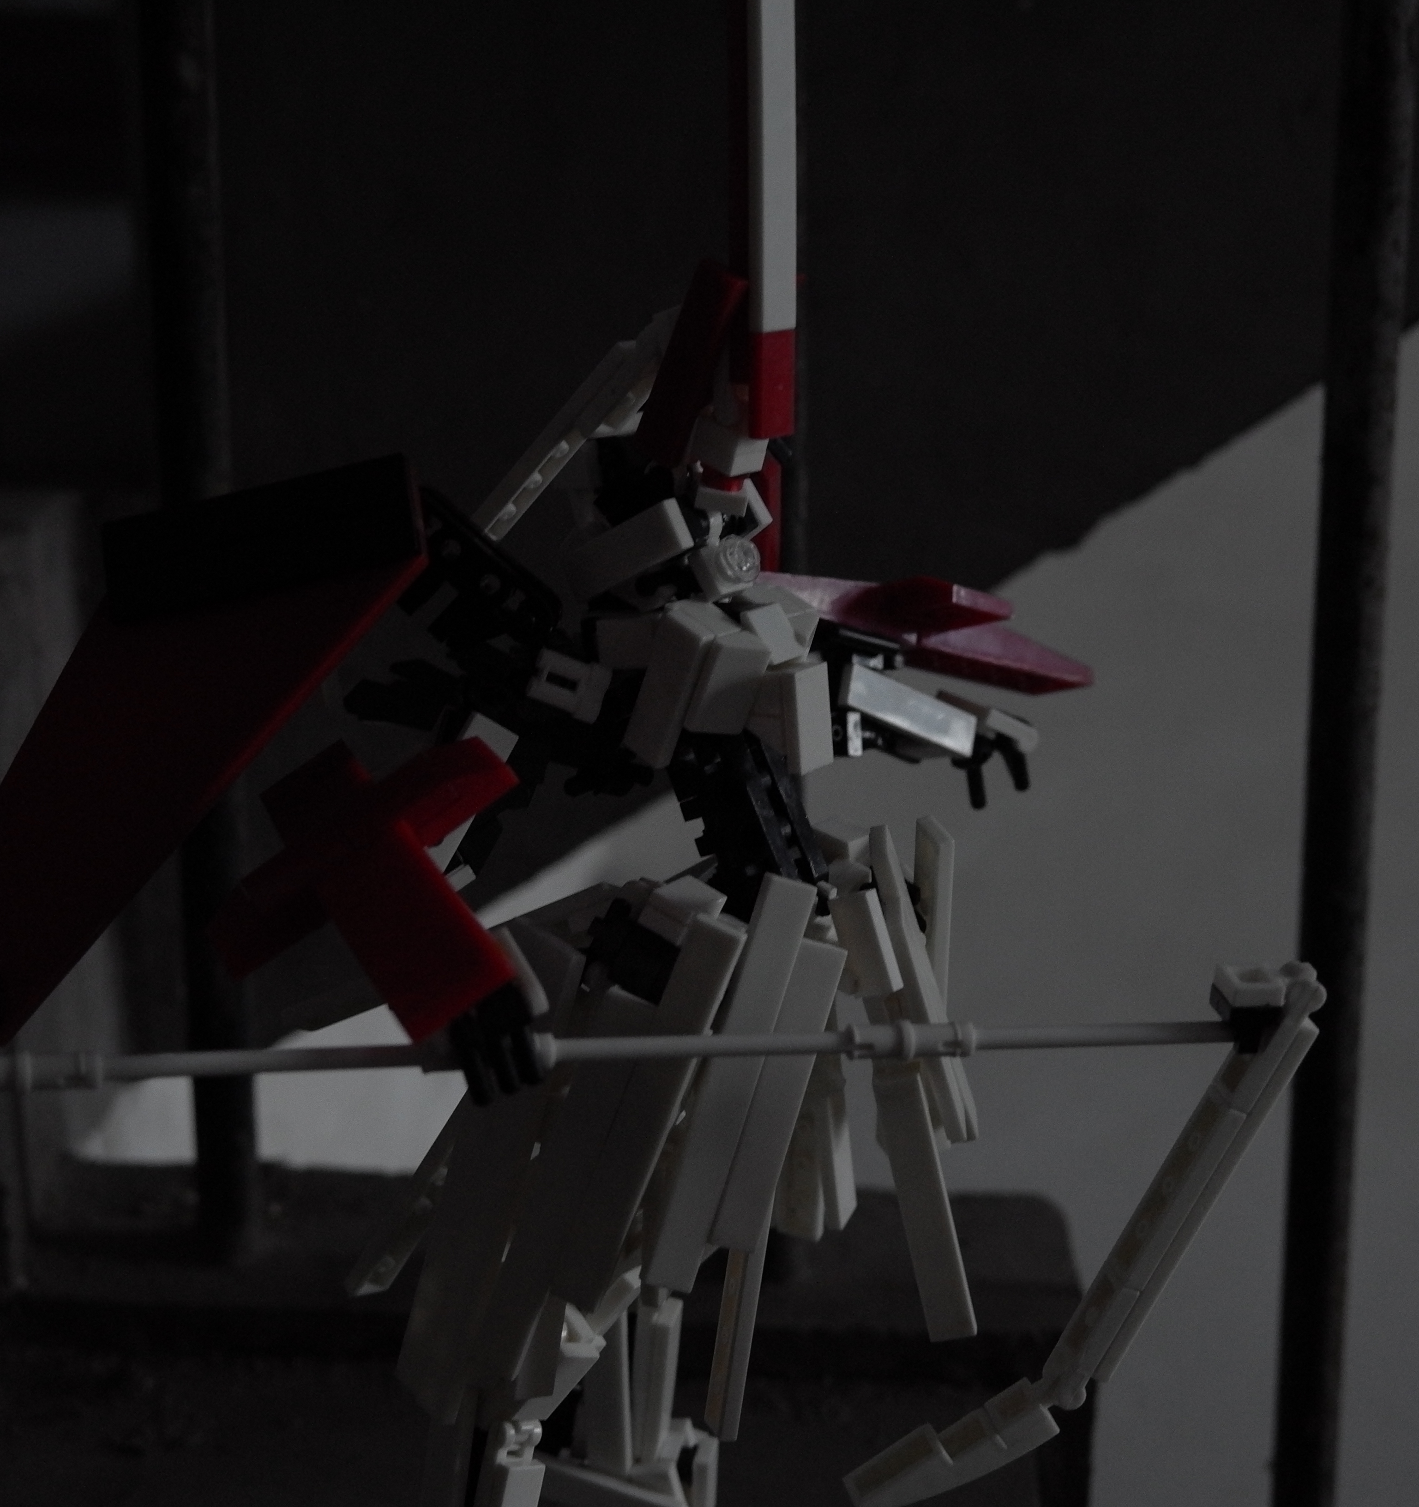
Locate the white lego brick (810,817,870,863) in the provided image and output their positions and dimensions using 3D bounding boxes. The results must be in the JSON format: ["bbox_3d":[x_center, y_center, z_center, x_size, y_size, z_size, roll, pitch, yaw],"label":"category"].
[{"bbox_3d":[0.022,0.016,0.464,0.008,0.009,0.008,18,24,35],"label":"white lego brick"}]

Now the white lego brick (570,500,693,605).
[{"bbox_3d":[-0.013,-0.033,0.445,0.024,0.008,0.003,-23,-1,42],"label":"white lego brick"}]

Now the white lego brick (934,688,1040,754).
[{"bbox_3d":[0.045,-0.005,0.450,0.008,0.004,0.016,24,-3,-30],"label":"white lego brick"}]

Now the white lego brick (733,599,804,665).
[{"bbox_3d":[0.010,-0.020,0.459,0.006,0.008,0.008,9,21,41],"label":"white lego brick"}]

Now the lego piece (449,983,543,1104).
[{"bbox_3d":[-0.030,0.041,0.391,0.010,0.014,0.009,-19,6,-1],"label":"lego piece"}]

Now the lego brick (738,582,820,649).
[{"bbox_3d":[0.011,-0.022,0.436,0.008,0.007,0.008,27,32,36],"label":"lego brick"}]

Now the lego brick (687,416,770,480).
[{"bbox_3d":[0.003,-0.048,0.434,0.008,0.006,0.008,28,28,28],"label":"lego brick"}]

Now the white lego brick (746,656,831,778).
[{"bbox_3d":[0.012,-0.006,0.430,0.011,0.016,0.008,7,19,38],"label":"white lego brick"}]

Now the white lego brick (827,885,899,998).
[{"bbox_3d":[0.025,0.030,0.443,0.008,0.016,0.003,-17,-2,42],"label":"white lego brick"}]

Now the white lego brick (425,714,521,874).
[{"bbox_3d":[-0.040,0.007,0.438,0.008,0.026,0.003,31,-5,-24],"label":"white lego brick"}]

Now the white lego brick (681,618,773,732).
[{"bbox_3d":[0.003,-0.012,0.427,0.008,0.016,0.007,7,23,-23],"label":"white lego brick"}]

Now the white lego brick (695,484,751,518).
[{"bbox_3d":[0.002,-0.040,0.435,0.008,0.003,0.007,7,10,-1],"label":"white lego brick"}]

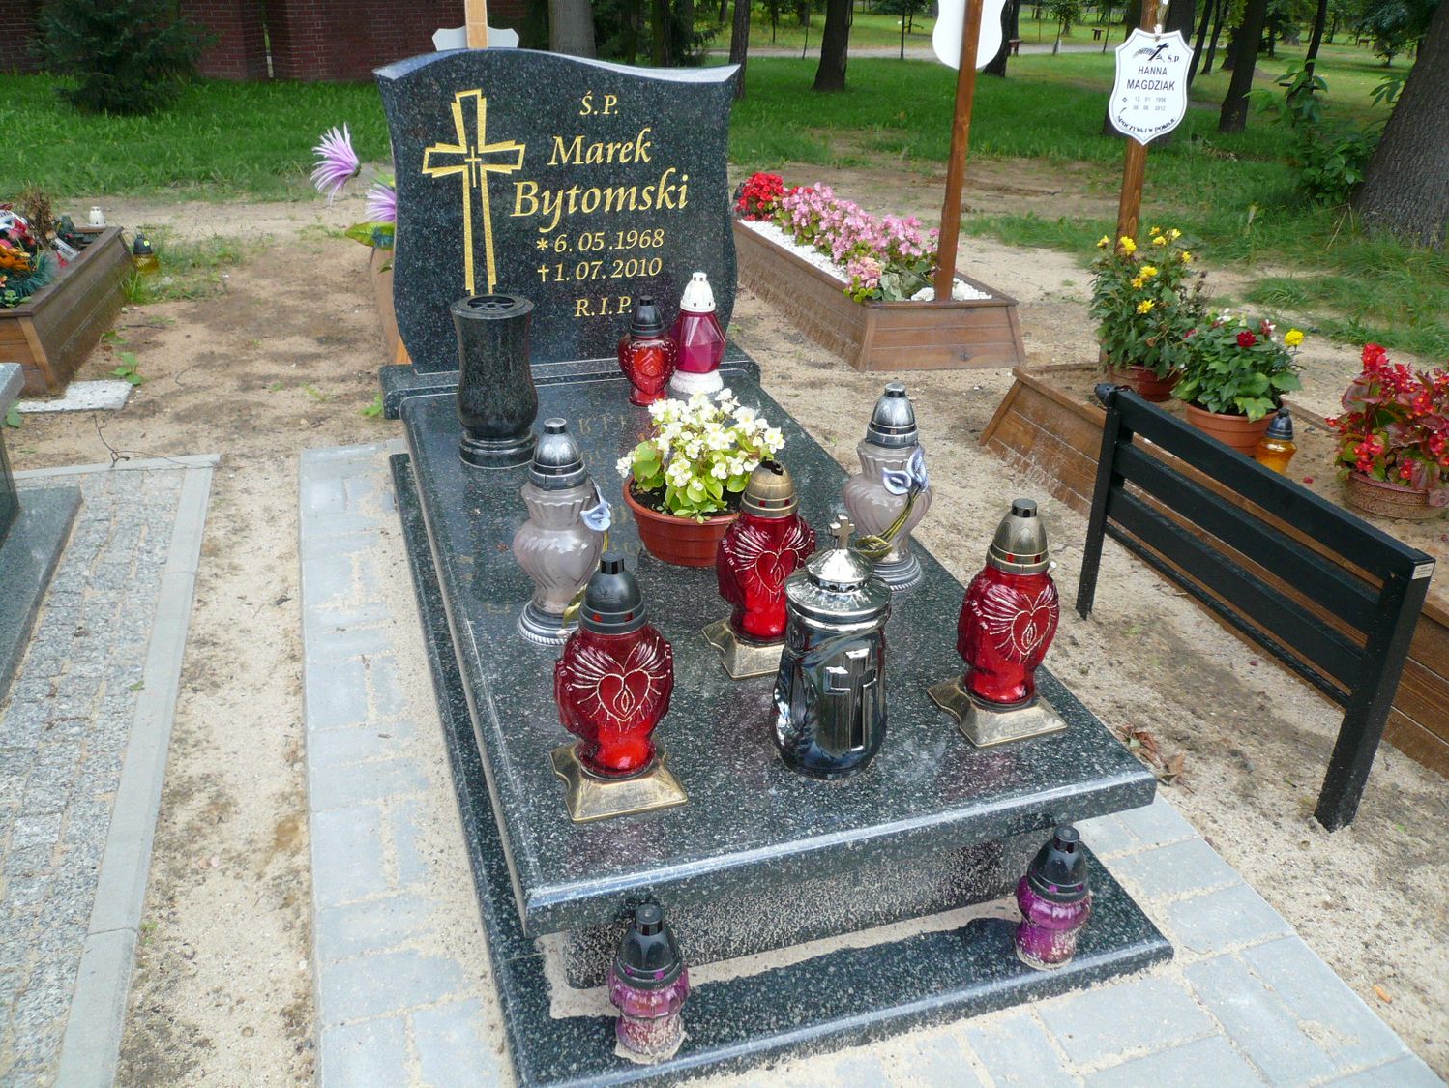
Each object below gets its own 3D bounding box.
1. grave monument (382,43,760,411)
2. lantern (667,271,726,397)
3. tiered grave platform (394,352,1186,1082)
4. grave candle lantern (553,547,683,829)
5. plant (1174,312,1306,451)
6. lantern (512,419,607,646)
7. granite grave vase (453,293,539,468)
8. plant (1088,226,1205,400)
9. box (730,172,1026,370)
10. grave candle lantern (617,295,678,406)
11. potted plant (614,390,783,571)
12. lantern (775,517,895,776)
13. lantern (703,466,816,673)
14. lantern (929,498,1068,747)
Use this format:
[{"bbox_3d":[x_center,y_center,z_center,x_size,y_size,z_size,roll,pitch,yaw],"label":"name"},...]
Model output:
[{"bbox_3d":[-0.356,-0.713,2.688,0.890,0.769,0.185,-7,28,-17],"label":"grave monument"},{"bbox_3d":[-0.057,-0.479,2.641,0.130,0.265,0.120,-7,28,-17],"label":"lantern"},{"bbox_3d":[-0.102,0.066,2.148,0.860,0.280,1.880,-7,28,-17],"label":"tiered grave platform"},{"bbox_3d":[-0.127,0.147,1.382,0.142,0.315,0.138,-7,28,-17],"label":"grave candle lantern"},{"bbox_3d":[1.162,-0.358,2.647,0.300,0.311,0.280,12,28,18],"label":"plant"},{"bbox_3d":[-0.246,-0.023,1.710,0.138,0.327,0.136,2,27,-1],"label":"lantern"},{"bbox_3d":[-0.452,-0.317,2.302,0.160,0.300,0.160,-7,28,-17],"label":"granite grave vase"},{"bbox_3d":[1.092,-0.580,2.971,0.290,0.409,0.280,11,28,17],"label":"plant"},{"bbox_3d":[0.451,-1.053,4.348,0.560,0.320,1.580,-6,28,-15],"label":"box"},{"bbox_3d":[-0.167,-0.431,2.579,0.137,0.229,0.105,-3,27,-11],"label":"grave candle lantern"},{"bbox_3d":[-0.040,-0.112,1.984,0.275,0.250,0.265,2,27,-1],"label":"potted plant"},{"bbox_3d":[0.143,0.120,1.447,0.147,0.337,0.145,2,27,-1],"label":"lantern"},{"bbox_3d":[0.064,0.023,1.683,0.146,0.291,0.146,-8,29,-19],"label":"lantern"},{"bbox_3d":[0.383,0.089,1.553,0.146,0.313,0.146,-8,29,-20],"label":"lantern"}]

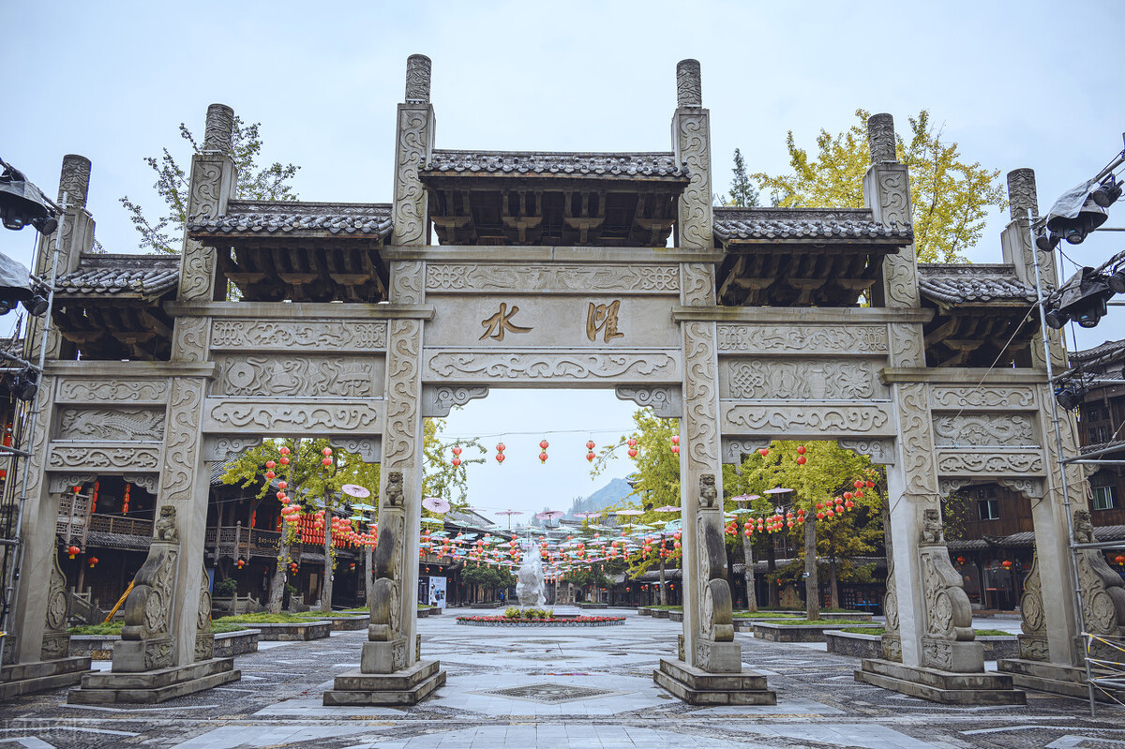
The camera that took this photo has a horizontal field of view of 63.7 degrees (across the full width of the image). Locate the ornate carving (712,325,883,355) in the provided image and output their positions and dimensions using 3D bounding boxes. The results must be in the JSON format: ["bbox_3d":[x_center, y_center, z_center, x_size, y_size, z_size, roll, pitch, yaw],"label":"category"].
[{"bbox_3d":[3.691,-0.535,13.990,2.588,0.424,0.130,0,-14,-1],"label":"ornate carving"}]

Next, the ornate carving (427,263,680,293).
[{"bbox_3d":[-0.148,-1.506,14.139,3.920,0.411,0.130,0,-14,-1],"label":"ornate carving"}]

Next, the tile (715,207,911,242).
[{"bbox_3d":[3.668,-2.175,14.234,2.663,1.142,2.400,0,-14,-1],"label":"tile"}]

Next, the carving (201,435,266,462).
[{"bbox_3d":[-4.894,1.103,13.533,0.831,0.408,0.133,0,-13,-1],"label":"carving"}]

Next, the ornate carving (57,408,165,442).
[{"bbox_3d":[-6.772,0.747,13.606,1.501,0.482,0.130,0,-14,-1],"label":"ornate carving"}]

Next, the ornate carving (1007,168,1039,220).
[{"bbox_3d":[7.483,-2.820,14.750,0.398,0.954,0.398,0,-13,-1],"label":"ornate carving"}]

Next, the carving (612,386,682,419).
[{"bbox_3d":[1.318,0.419,13.848,1.017,0.494,0.133,0,-13,-1],"label":"carving"}]

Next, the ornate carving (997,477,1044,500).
[{"bbox_3d":[6.918,1.715,13.689,0.624,0.319,0.160,0,-14,-1],"label":"ornate carving"}]

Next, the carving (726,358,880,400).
[{"bbox_3d":[3.738,0.080,14.093,2.424,0.672,0.140,0,-14,-1],"label":"carving"}]

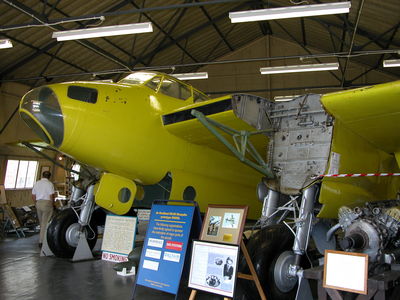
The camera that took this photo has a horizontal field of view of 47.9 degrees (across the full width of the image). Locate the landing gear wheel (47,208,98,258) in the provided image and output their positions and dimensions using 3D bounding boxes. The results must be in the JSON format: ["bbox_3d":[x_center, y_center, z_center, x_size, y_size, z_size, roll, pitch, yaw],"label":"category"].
[{"bbox_3d":[-2.420,1.605,8.640,1.000,0.960,0.360,4,-6,-41],"label":"landing gear wheel"}]

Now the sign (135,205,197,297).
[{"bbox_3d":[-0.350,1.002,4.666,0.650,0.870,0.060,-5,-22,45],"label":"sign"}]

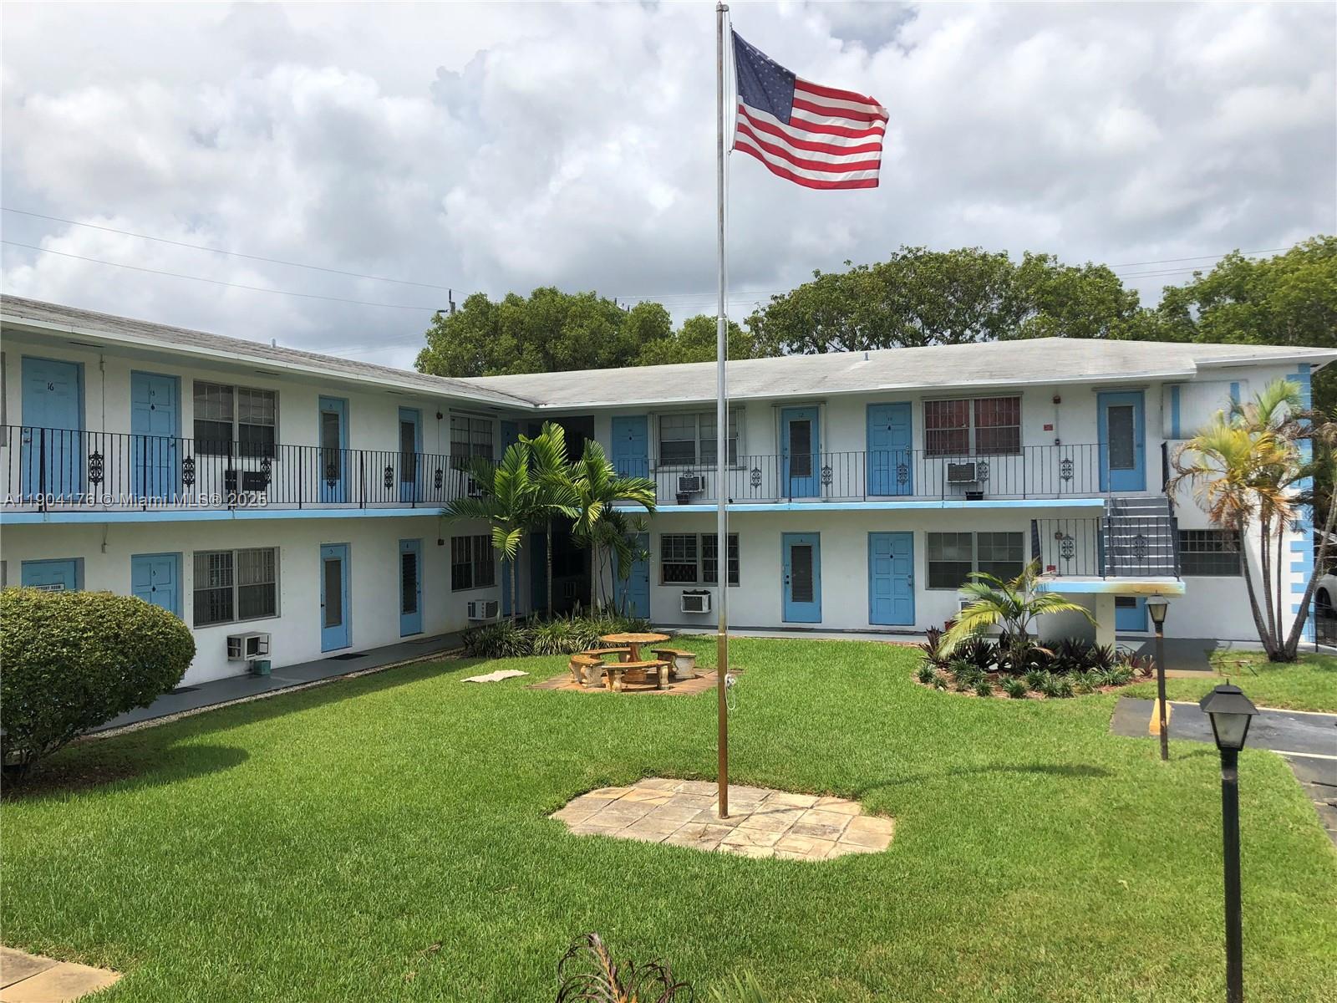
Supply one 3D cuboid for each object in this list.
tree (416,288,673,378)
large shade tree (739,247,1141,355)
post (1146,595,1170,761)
[{"bbox_3d":[-4.639,-2.427,40.963,9.741,11.184,9.200,-1,0,-6],"label":"tree"},{"bbox_3d":[9.745,-2.908,37.461,13.842,11.823,11.500,-1,0,15],"label":"large shade tree"},{"bbox_3d":[5.368,1.923,11.850,0.255,1.840,0.255,-1,0,23],"label":"post"}]

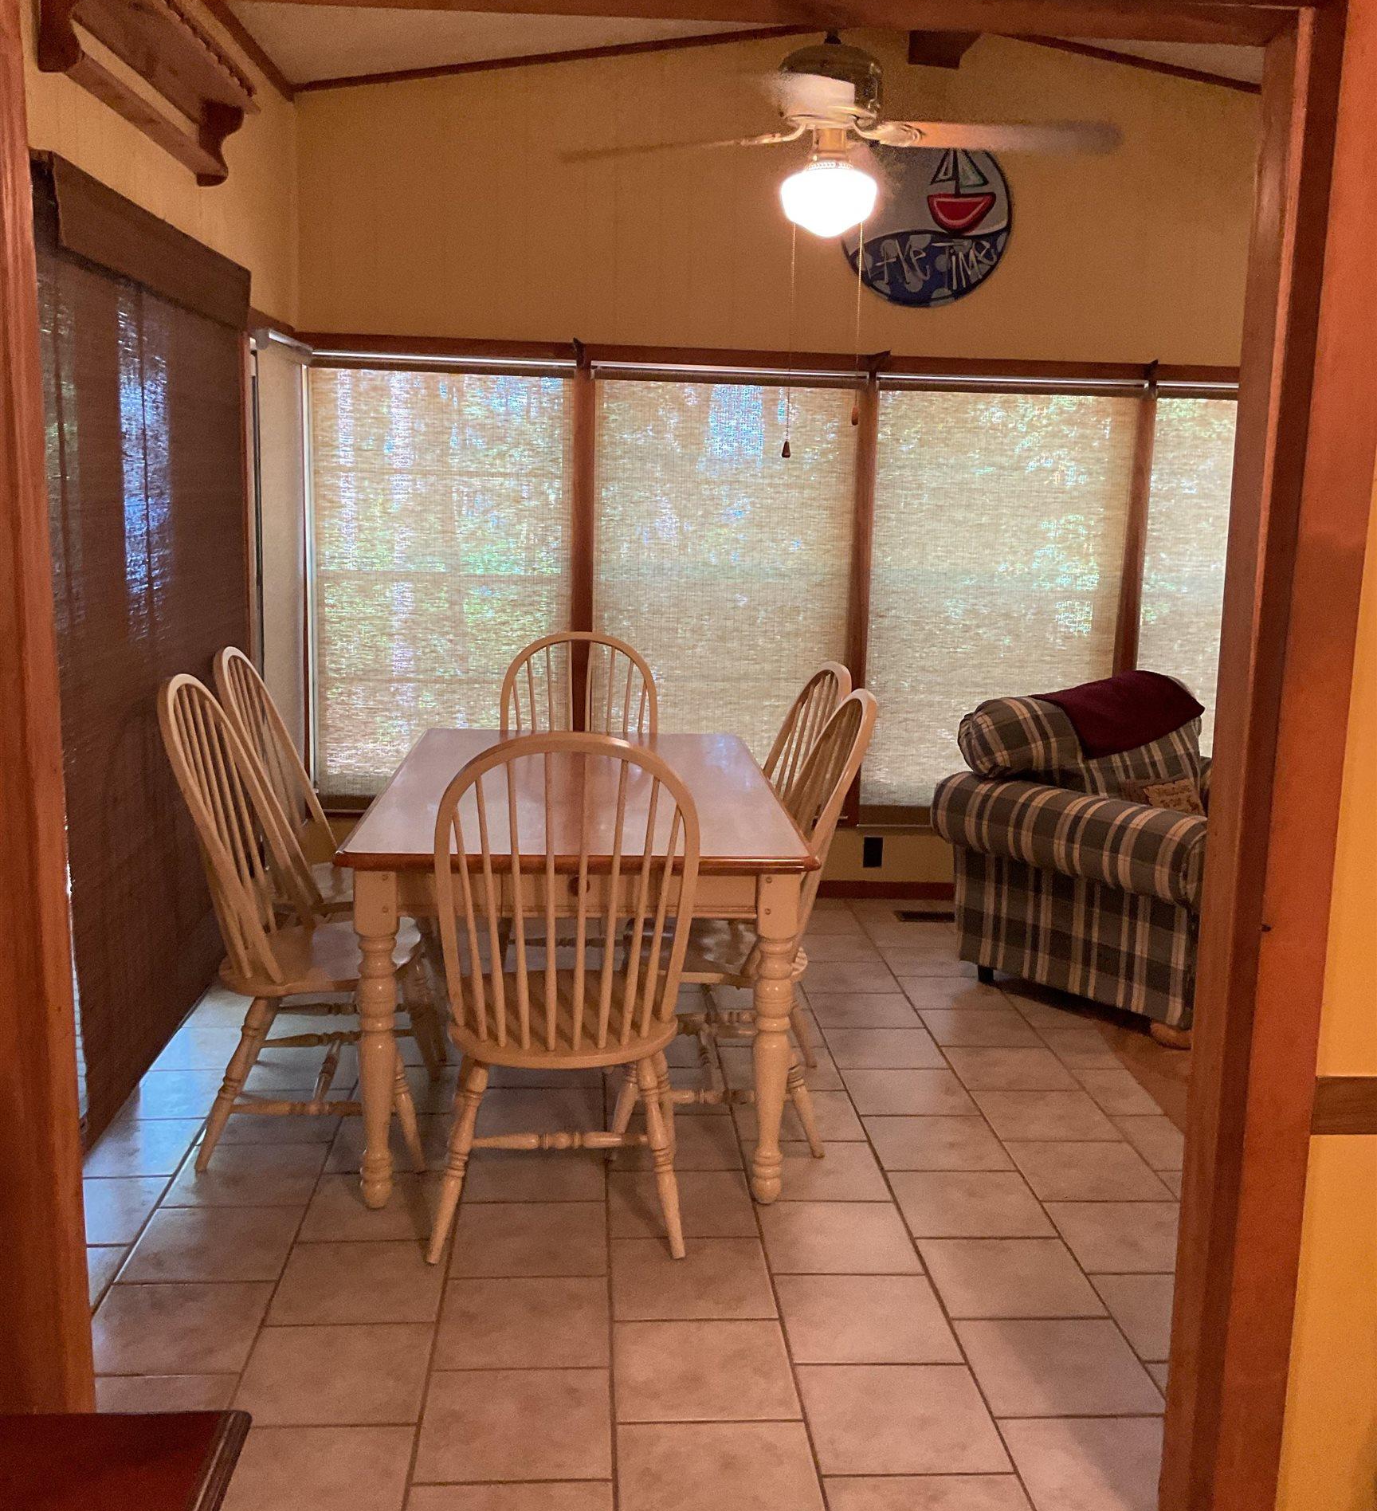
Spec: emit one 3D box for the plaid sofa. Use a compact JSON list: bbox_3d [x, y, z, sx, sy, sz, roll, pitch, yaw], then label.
[{"bbox_3d":[1.489,0.258,4.752,1.236,0.942,0.942,-6,12,-39],"label":"plaid sofa"}]

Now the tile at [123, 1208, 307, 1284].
[{"bbox_3d":[-0.940,0.975,3.061,0.304,0.010,0.304,1,10,-4],"label":"tile"}]

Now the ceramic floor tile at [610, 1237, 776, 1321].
[{"bbox_3d":[0.005,1.012,2.969,0.304,0.010,0.304,1,10,-4],"label":"ceramic floor tile"}]

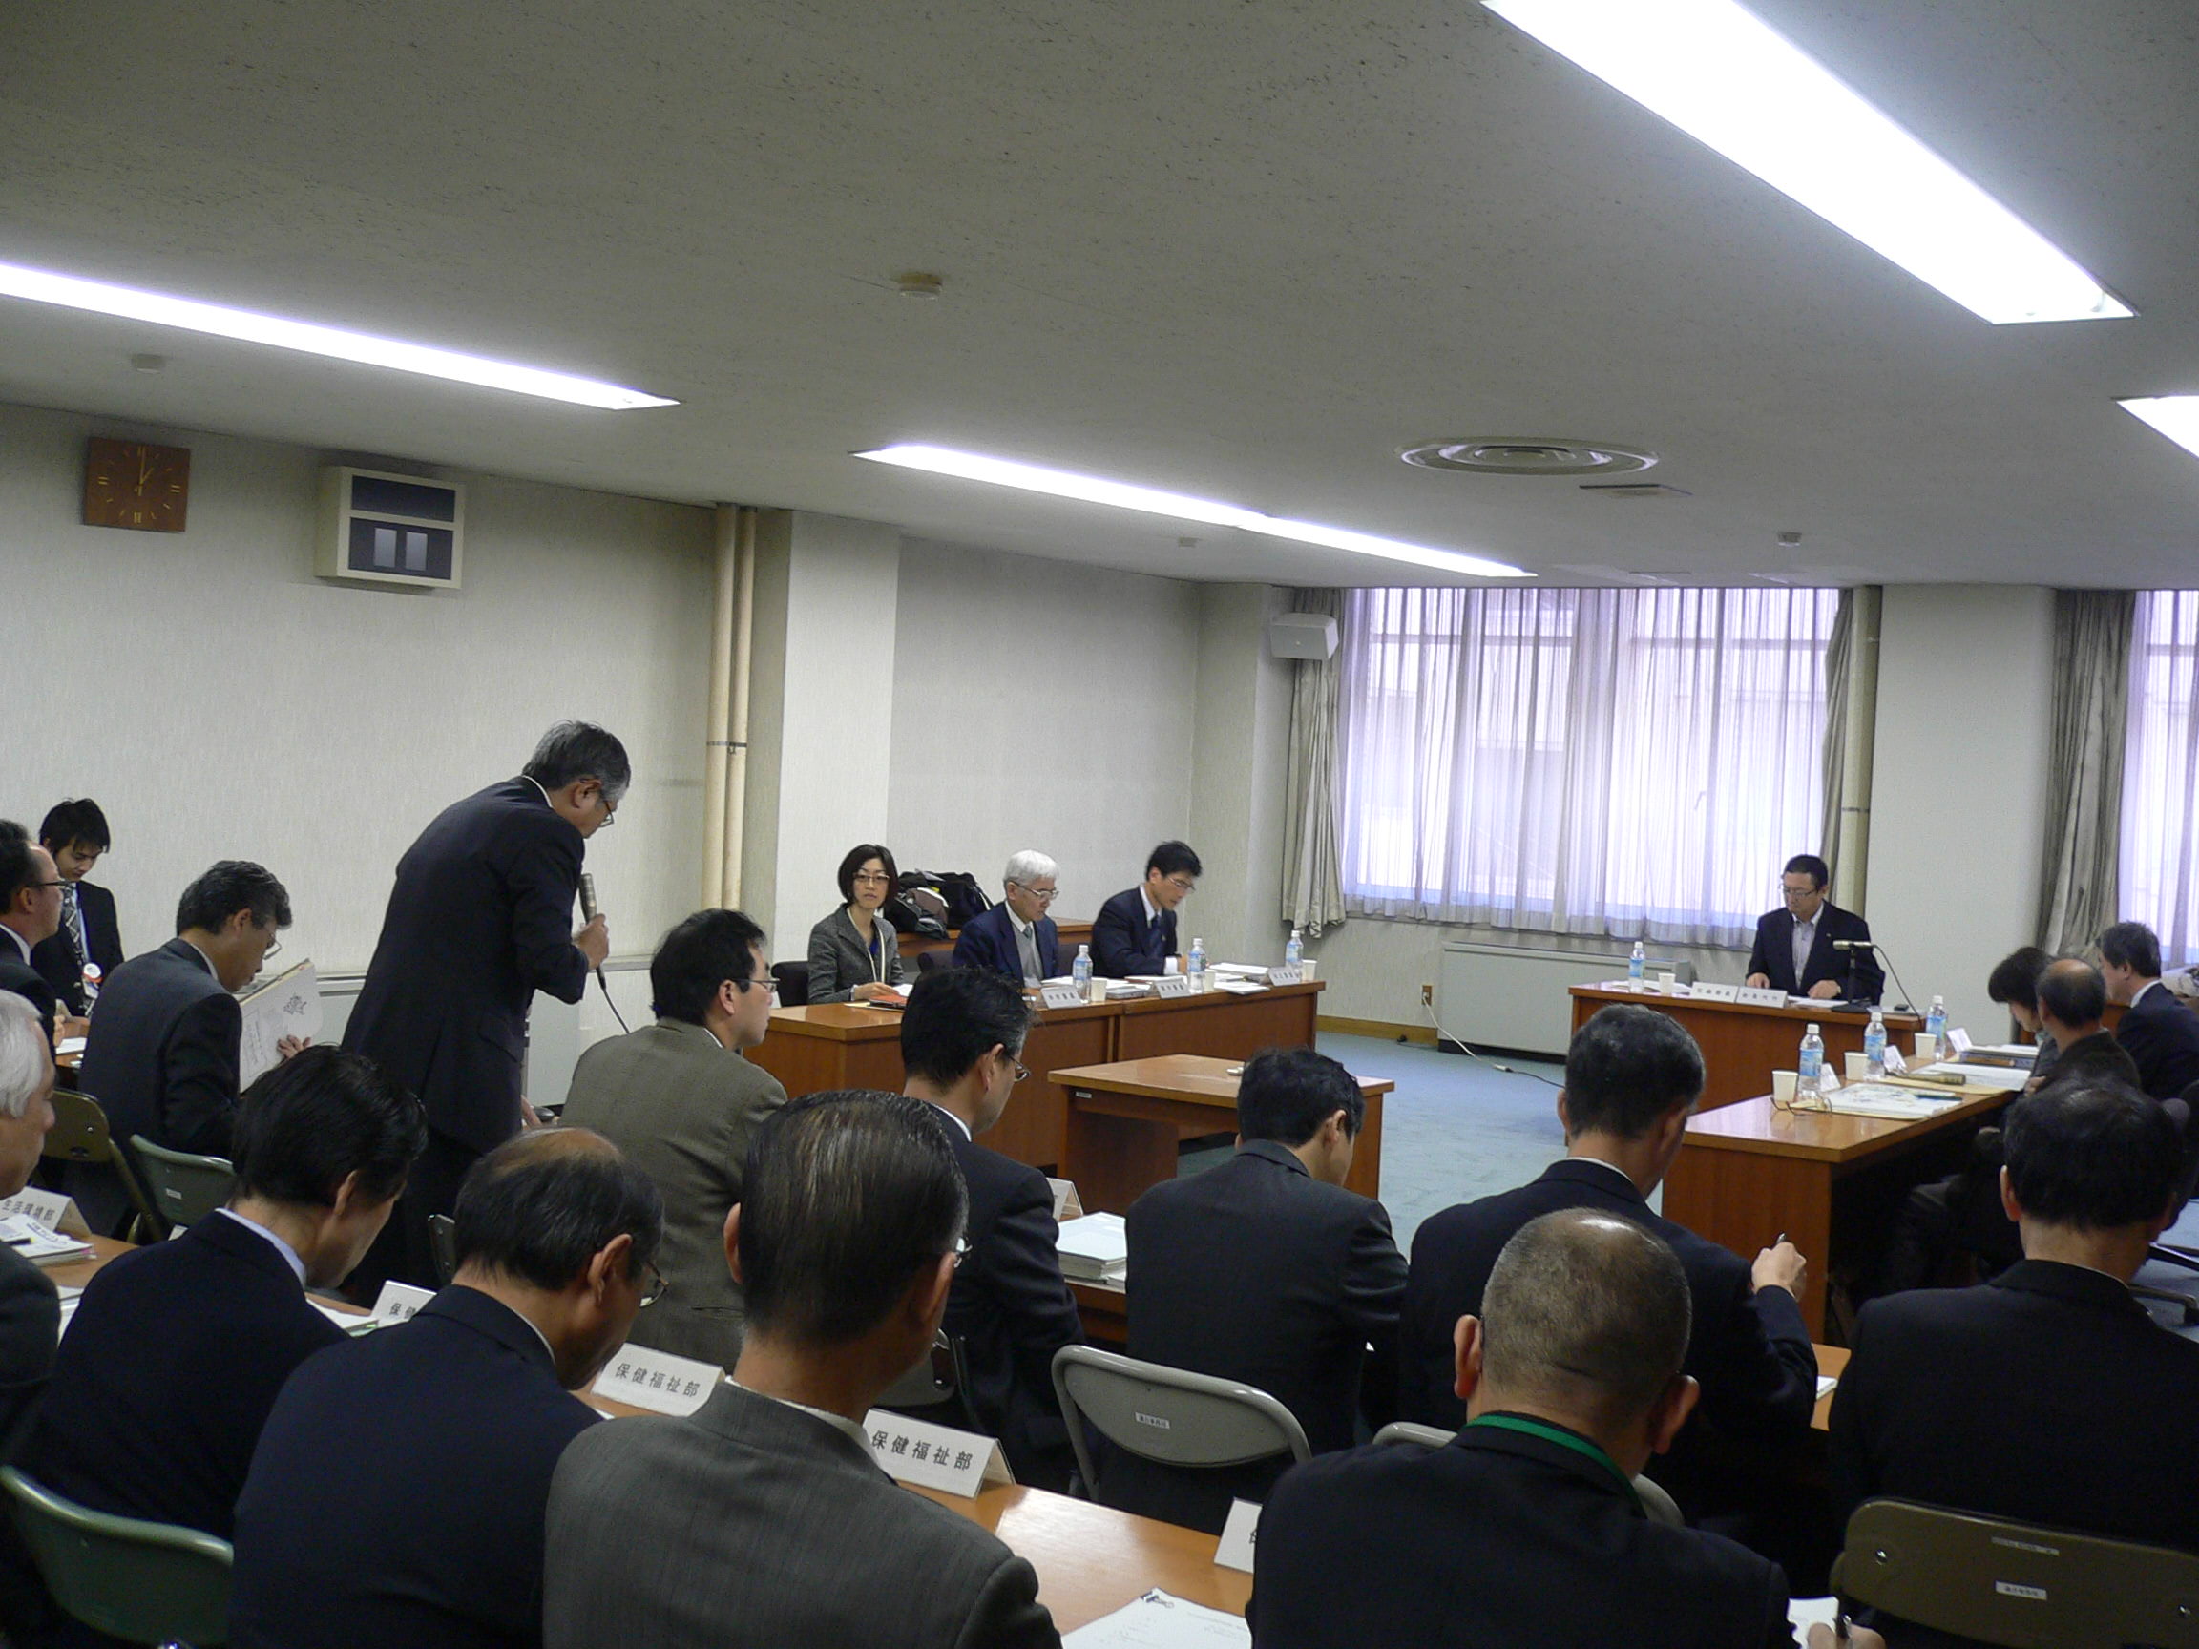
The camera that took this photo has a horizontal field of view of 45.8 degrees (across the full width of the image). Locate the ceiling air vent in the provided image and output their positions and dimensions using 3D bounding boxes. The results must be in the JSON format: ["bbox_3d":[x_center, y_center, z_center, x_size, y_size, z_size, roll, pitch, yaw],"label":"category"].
[{"bbox_3d":[1.414,-1.199,8.599,0.840,0.060,0.840,4,2,33],"label":"ceiling air vent"}]

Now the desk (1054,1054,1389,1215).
[{"bbox_3d":[0.353,1.095,7.725,0.760,0.691,0.720,4,2,36],"label":"desk"}]

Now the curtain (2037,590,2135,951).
[{"bbox_3d":[4.930,-0.174,13.073,0.400,2.016,0.150,4,2,33],"label":"curtain"}]

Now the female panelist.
[{"bbox_3d":[-0.772,0.693,9.493,0.720,1.230,0.480,4,3,43],"label":"female panelist"}]

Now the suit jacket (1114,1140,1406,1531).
[{"bbox_3d":[0.273,0.780,4.002,0.490,0.600,0.440,4,2,38],"label":"suit jacket"}]

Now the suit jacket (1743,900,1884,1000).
[{"bbox_3d":[3.081,0.664,11.210,0.570,0.650,0.420,4,2,33],"label":"suit jacket"}]

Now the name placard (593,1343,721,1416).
[{"bbox_3d":[-0.614,0.779,3.678,0.200,0.069,0.085,4,2,33],"label":"name placard"}]

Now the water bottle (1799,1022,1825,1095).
[{"bbox_3d":[2.094,0.697,7.637,0.064,0.208,0.064,4,2,33],"label":"water bottle"}]

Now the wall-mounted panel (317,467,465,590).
[{"bbox_3d":[-2.628,-1.095,9.707,0.110,0.400,0.600,4,2,33],"label":"wall-mounted panel"}]

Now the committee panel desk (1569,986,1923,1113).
[{"bbox_3d":[2.746,1.083,10.946,1.460,0.688,0.520,4,2,33],"label":"committee panel desk"}]

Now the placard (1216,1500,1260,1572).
[{"bbox_3d":[0.244,0.848,3.064,0.208,0.068,0.090,4,2,36],"label":"placard"}]

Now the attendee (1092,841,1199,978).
[{"bbox_3d":[0.306,0.703,11.211,0.740,1.263,0.500,4,2,30],"label":"attendee"}]

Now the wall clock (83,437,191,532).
[{"bbox_3d":[-3.403,-1.194,9.185,0.050,0.300,0.415,4,2,33],"label":"wall clock"}]

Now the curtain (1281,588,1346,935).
[{"bbox_3d":[1.266,-0.394,15.089,0.350,2.000,0.170,4,2,33],"label":"curtain"}]

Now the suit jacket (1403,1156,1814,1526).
[{"bbox_3d":[0.748,0.810,3.878,0.570,0.620,0.480,4,2,33],"label":"suit jacket"}]

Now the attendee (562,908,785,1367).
[{"bbox_3d":[-0.688,0.811,4.982,0.520,1.290,0.800,4,2,39],"label":"attendee"}]

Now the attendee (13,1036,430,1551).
[{"bbox_3d":[-1.018,0.902,3.201,0.520,1.220,0.760,4,2,33],"label":"attendee"}]

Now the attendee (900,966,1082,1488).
[{"bbox_3d":[-0.159,0.873,4.377,0.500,1.270,0.760,4,2,38],"label":"attendee"}]

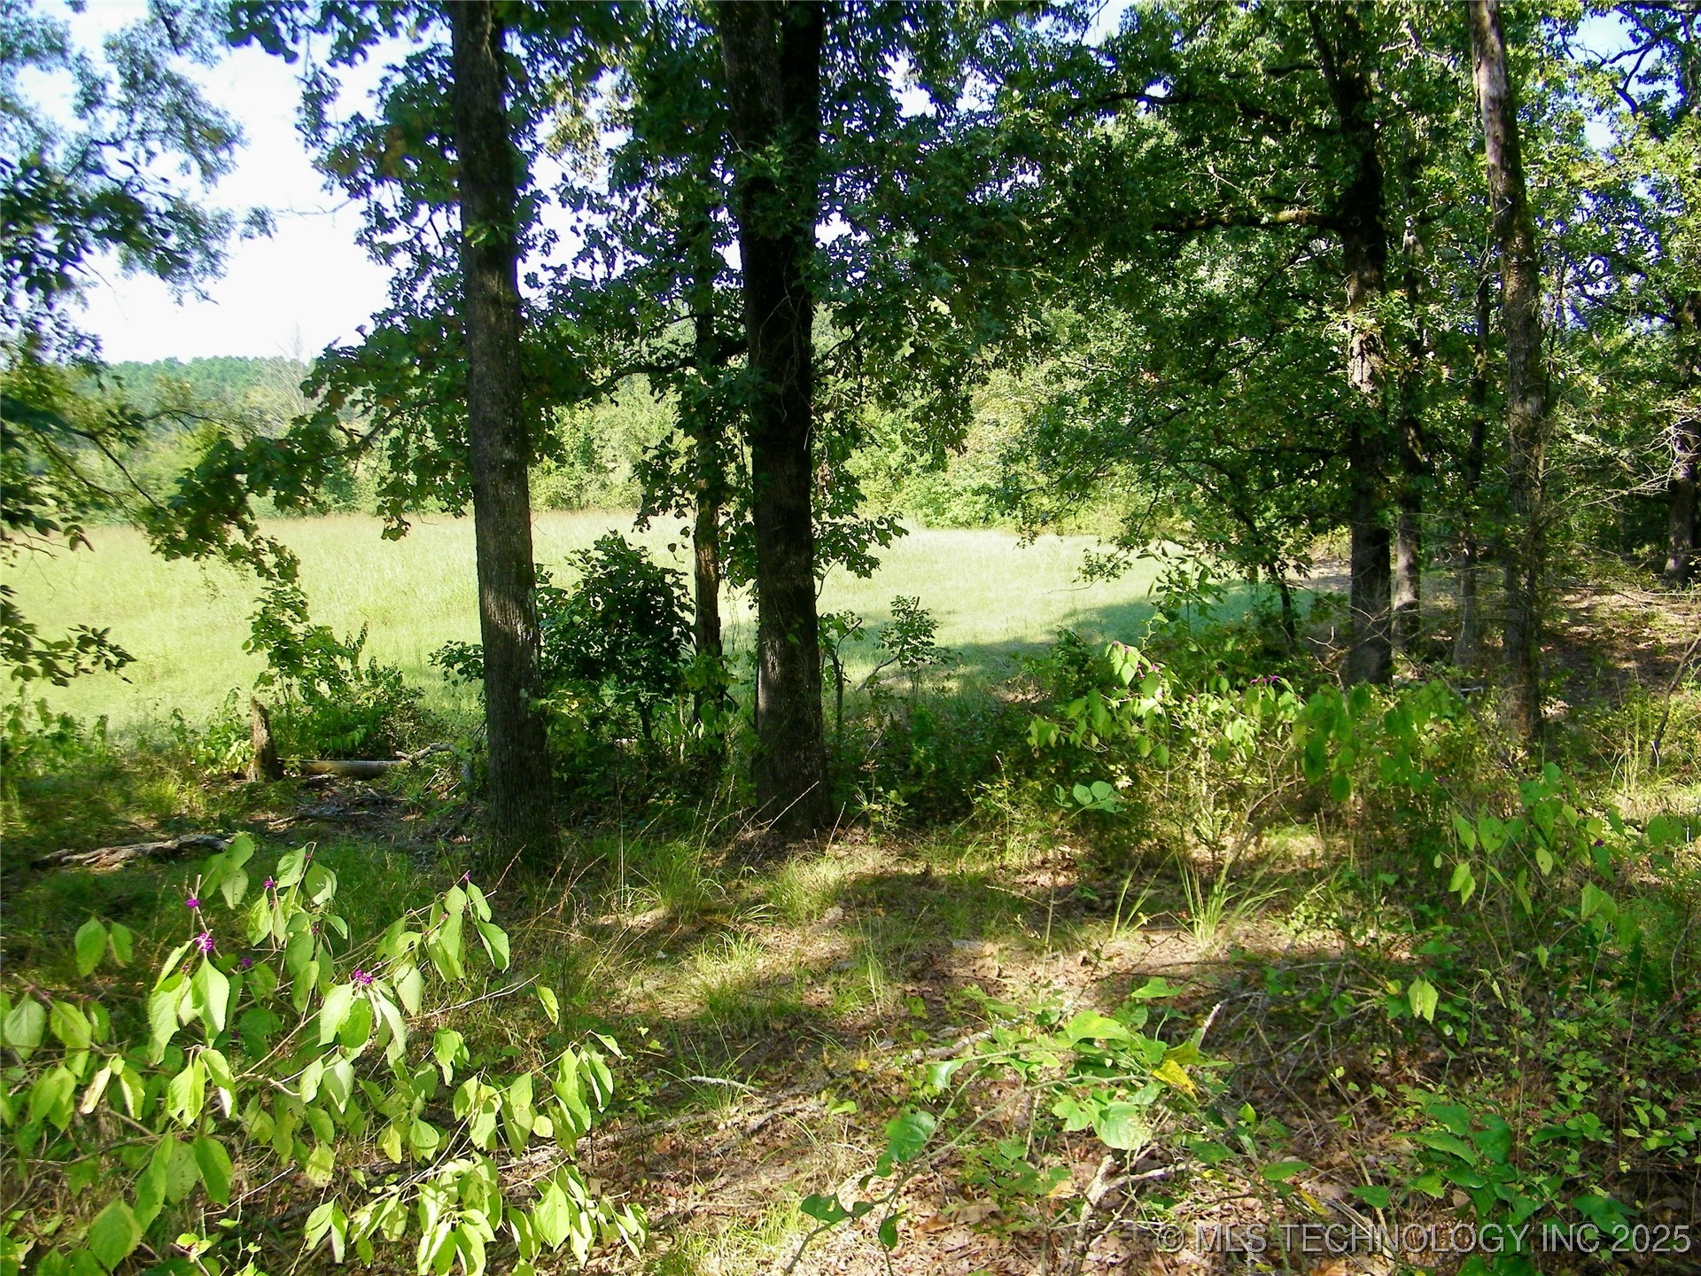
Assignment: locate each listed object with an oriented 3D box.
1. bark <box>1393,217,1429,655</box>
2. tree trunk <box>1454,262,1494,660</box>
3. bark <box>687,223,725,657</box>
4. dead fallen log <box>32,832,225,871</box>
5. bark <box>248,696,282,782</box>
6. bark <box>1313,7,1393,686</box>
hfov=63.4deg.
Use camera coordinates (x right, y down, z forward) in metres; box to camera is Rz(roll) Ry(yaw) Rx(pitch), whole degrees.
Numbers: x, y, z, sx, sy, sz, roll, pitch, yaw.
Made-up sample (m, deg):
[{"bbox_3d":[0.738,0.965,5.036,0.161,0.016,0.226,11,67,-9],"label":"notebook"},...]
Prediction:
[{"bbox_3d":[5.528,-1.950,13.595,0.280,4.309,0.270,0,6,22],"label":"bark"},{"bbox_3d":[5.737,-1.512,12.628,0.170,3.621,0.160,3,6,24],"label":"tree trunk"},{"bbox_3d":[-0.889,-1.013,8.650,0.200,3.153,0.190,-1,5,-6],"label":"bark"},{"bbox_3d":[-3.240,0.956,6.247,0.828,0.120,0.170,-4,6,-22],"label":"dead fallen log"},{"bbox_3d":[-3.413,0.590,7.976,0.190,0.500,0.180,-6,6,-23],"label":"bark"},{"bbox_3d":[4.153,-2.322,11.337,0.500,5.551,0.420,-3,6,21],"label":"bark"}]

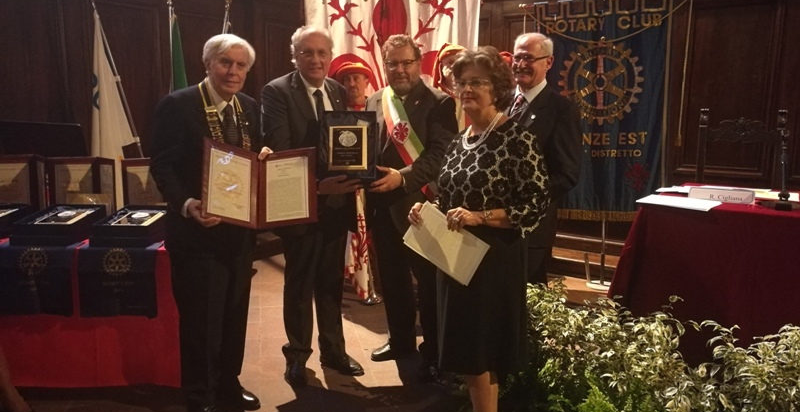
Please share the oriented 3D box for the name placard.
[{"bbox_3d":[1.874,-0.068,3.640,0.325,0.078,0.060,6,11,28],"label":"name placard"}]

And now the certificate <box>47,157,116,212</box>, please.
[{"bbox_3d":[-1.900,-0.130,3.700,0.450,0.320,0.190,0,9,-5],"label":"certificate"}]

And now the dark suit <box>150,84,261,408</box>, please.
[{"bbox_3d":[-0.867,0.216,2.751,0.510,1.450,0.390,-8,13,-40],"label":"dark suit"}]

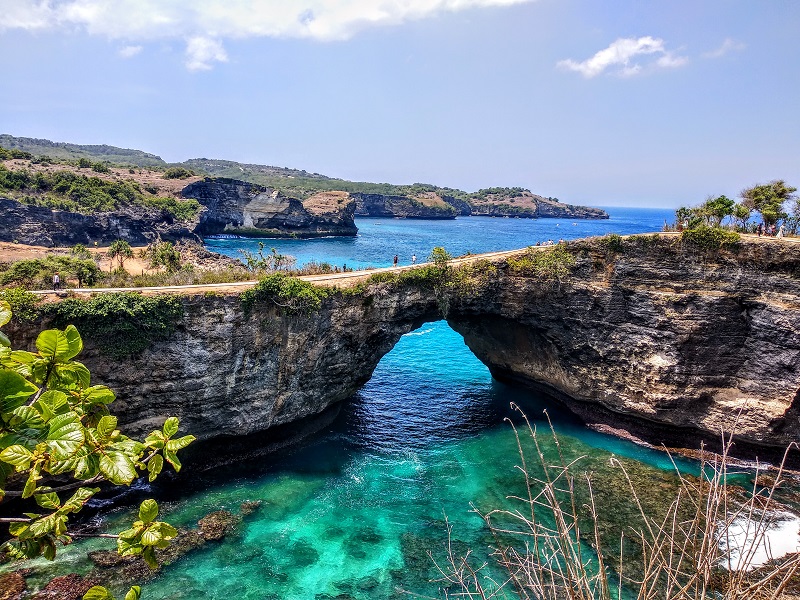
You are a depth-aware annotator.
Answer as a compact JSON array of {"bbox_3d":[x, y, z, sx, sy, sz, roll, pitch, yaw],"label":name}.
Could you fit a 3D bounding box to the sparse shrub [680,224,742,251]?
[{"bbox_3d":[37.651,-7.660,73.000,6.105,2.720,4.200,7,11,27],"label":"sparse shrub"}]

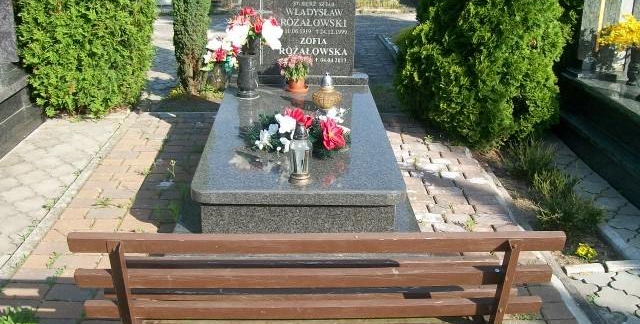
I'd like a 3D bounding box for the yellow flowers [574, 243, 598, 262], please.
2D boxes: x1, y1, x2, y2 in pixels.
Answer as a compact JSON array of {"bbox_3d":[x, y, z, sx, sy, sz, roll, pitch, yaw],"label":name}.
[{"bbox_3d":[1.204,0.398,3.005,0.100,0.080,0.100,0,21,-2],"label":"yellow flowers"}]

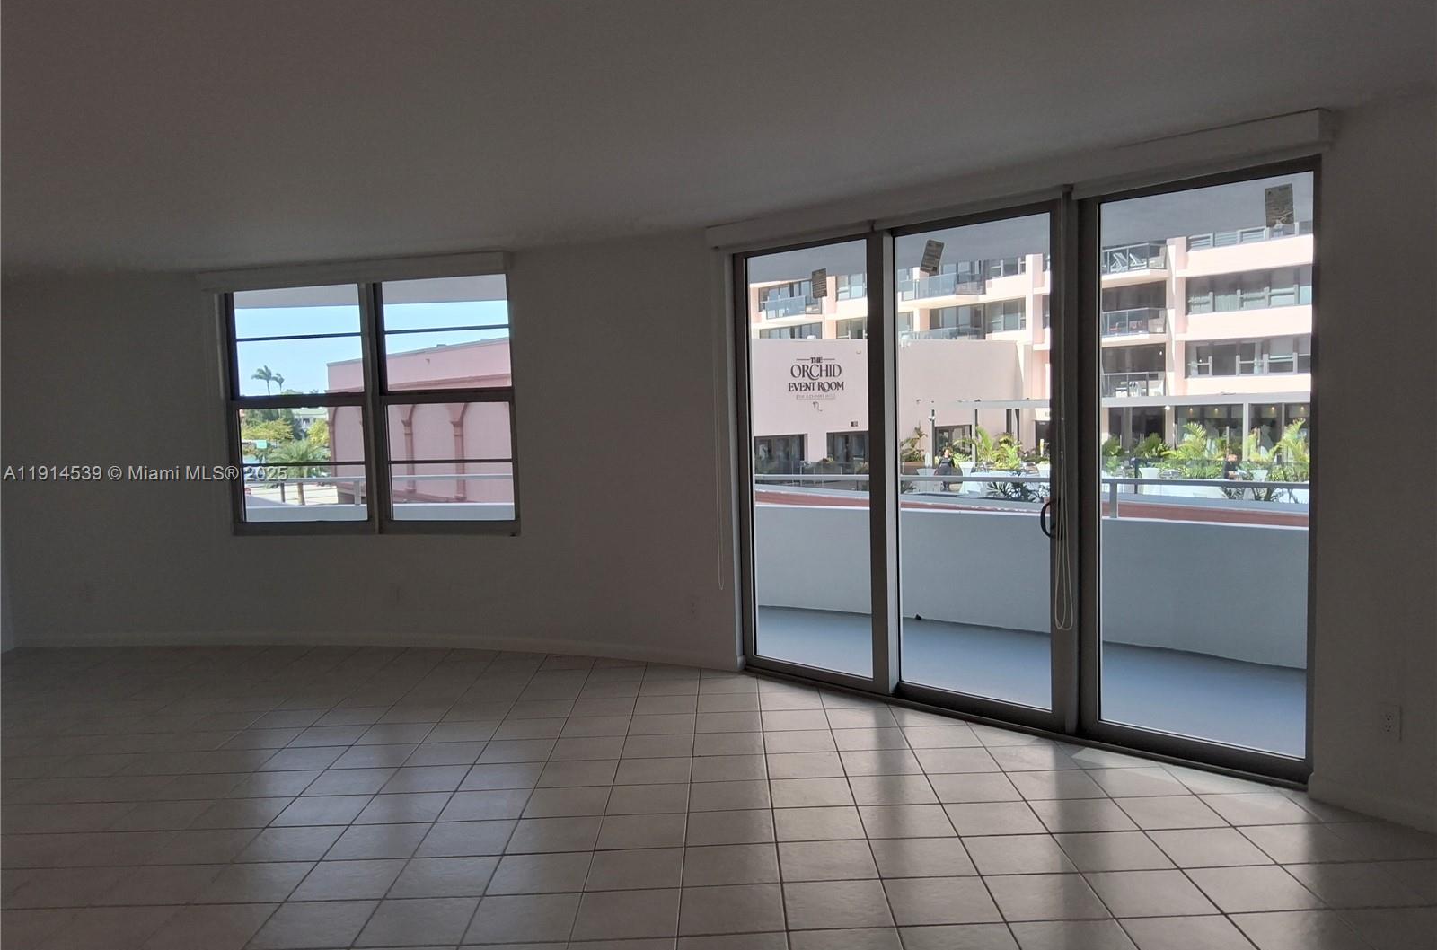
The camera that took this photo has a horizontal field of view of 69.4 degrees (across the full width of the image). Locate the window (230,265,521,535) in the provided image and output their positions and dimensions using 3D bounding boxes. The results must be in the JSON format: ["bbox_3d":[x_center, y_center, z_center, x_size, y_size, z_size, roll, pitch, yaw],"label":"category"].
[{"bbox_3d":[-2.199,-0.453,6.470,1.950,1.650,0.110,-1,4,13],"label":"window"}]

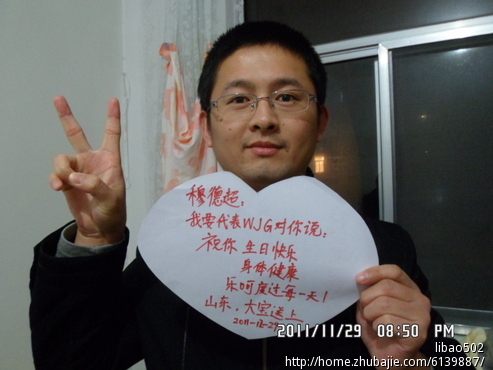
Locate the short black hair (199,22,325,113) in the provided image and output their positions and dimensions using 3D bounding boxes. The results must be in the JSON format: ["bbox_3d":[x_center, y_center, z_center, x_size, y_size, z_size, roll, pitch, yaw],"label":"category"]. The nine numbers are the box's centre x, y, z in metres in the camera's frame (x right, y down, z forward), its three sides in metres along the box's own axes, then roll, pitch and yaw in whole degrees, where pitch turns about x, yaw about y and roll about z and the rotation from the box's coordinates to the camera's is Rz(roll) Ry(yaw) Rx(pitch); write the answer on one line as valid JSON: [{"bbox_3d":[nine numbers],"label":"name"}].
[{"bbox_3d":[0.024,-0.168,0.630,0.196,0.172,0.205,-2,-3,2],"label":"short black hair"}]

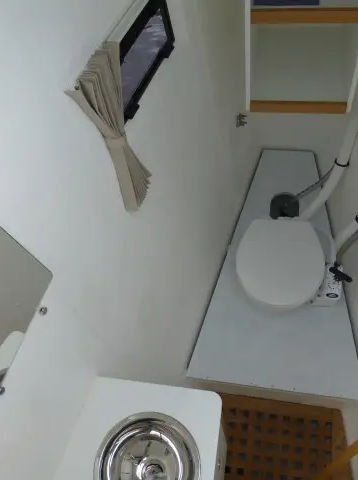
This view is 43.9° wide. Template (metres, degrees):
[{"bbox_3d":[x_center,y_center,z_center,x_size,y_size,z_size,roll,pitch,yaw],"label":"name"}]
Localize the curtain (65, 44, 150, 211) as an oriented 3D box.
[{"bbox_3d":[-0.147,-0.268,1.169,0.080,0.500,0.215,12,64,16],"label":"curtain"}]

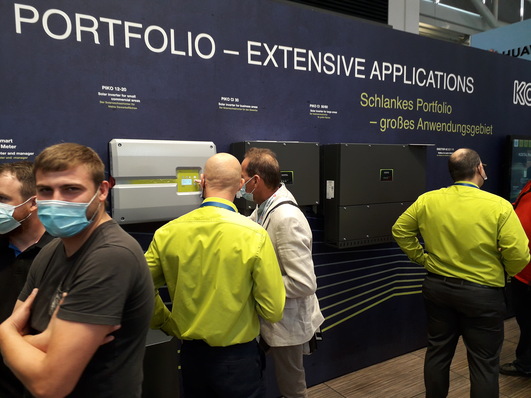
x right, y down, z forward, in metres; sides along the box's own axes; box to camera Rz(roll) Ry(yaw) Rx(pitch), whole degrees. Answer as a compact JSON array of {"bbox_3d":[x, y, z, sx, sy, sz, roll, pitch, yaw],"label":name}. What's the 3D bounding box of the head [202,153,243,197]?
[{"bbox_3d":[-0.187,-0.086,1.820,0.165,0.235,0.205,-1,5,-12],"label":"head"}]

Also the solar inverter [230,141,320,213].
[{"bbox_3d":[0.068,-0.143,2.712,0.553,0.435,0.205,-3,6,-30],"label":"solar inverter"}]

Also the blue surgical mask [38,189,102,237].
[{"bbox_3d":[-0.472,0.037,1.000,0.135,0.110,0.100,0,8,-2],"label":"blue surgical mask"}]

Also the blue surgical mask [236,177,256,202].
[{"bbox_3d":[-0.093,-0.044,2.020,0.100,0.115,0.140,-11,1,22],"label":"blue surgical mask"}]

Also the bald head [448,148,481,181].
[{"bbox_3d":[1.078,-0.151,2.220,0.205,0.235,0.165,-4,6,-36],"label":"bald head"}]

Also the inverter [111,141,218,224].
[{"bbox_3d":[-0.572,-0.103,2.320,0.581,0.434,0.235,-3,6,-30],"label":"inverter"}]

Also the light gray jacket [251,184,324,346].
[{"bbox_3d":[0.095,0.293,2.060,0.420,0.750,0.500,1,5,10],"label":"light gray jacket"}]

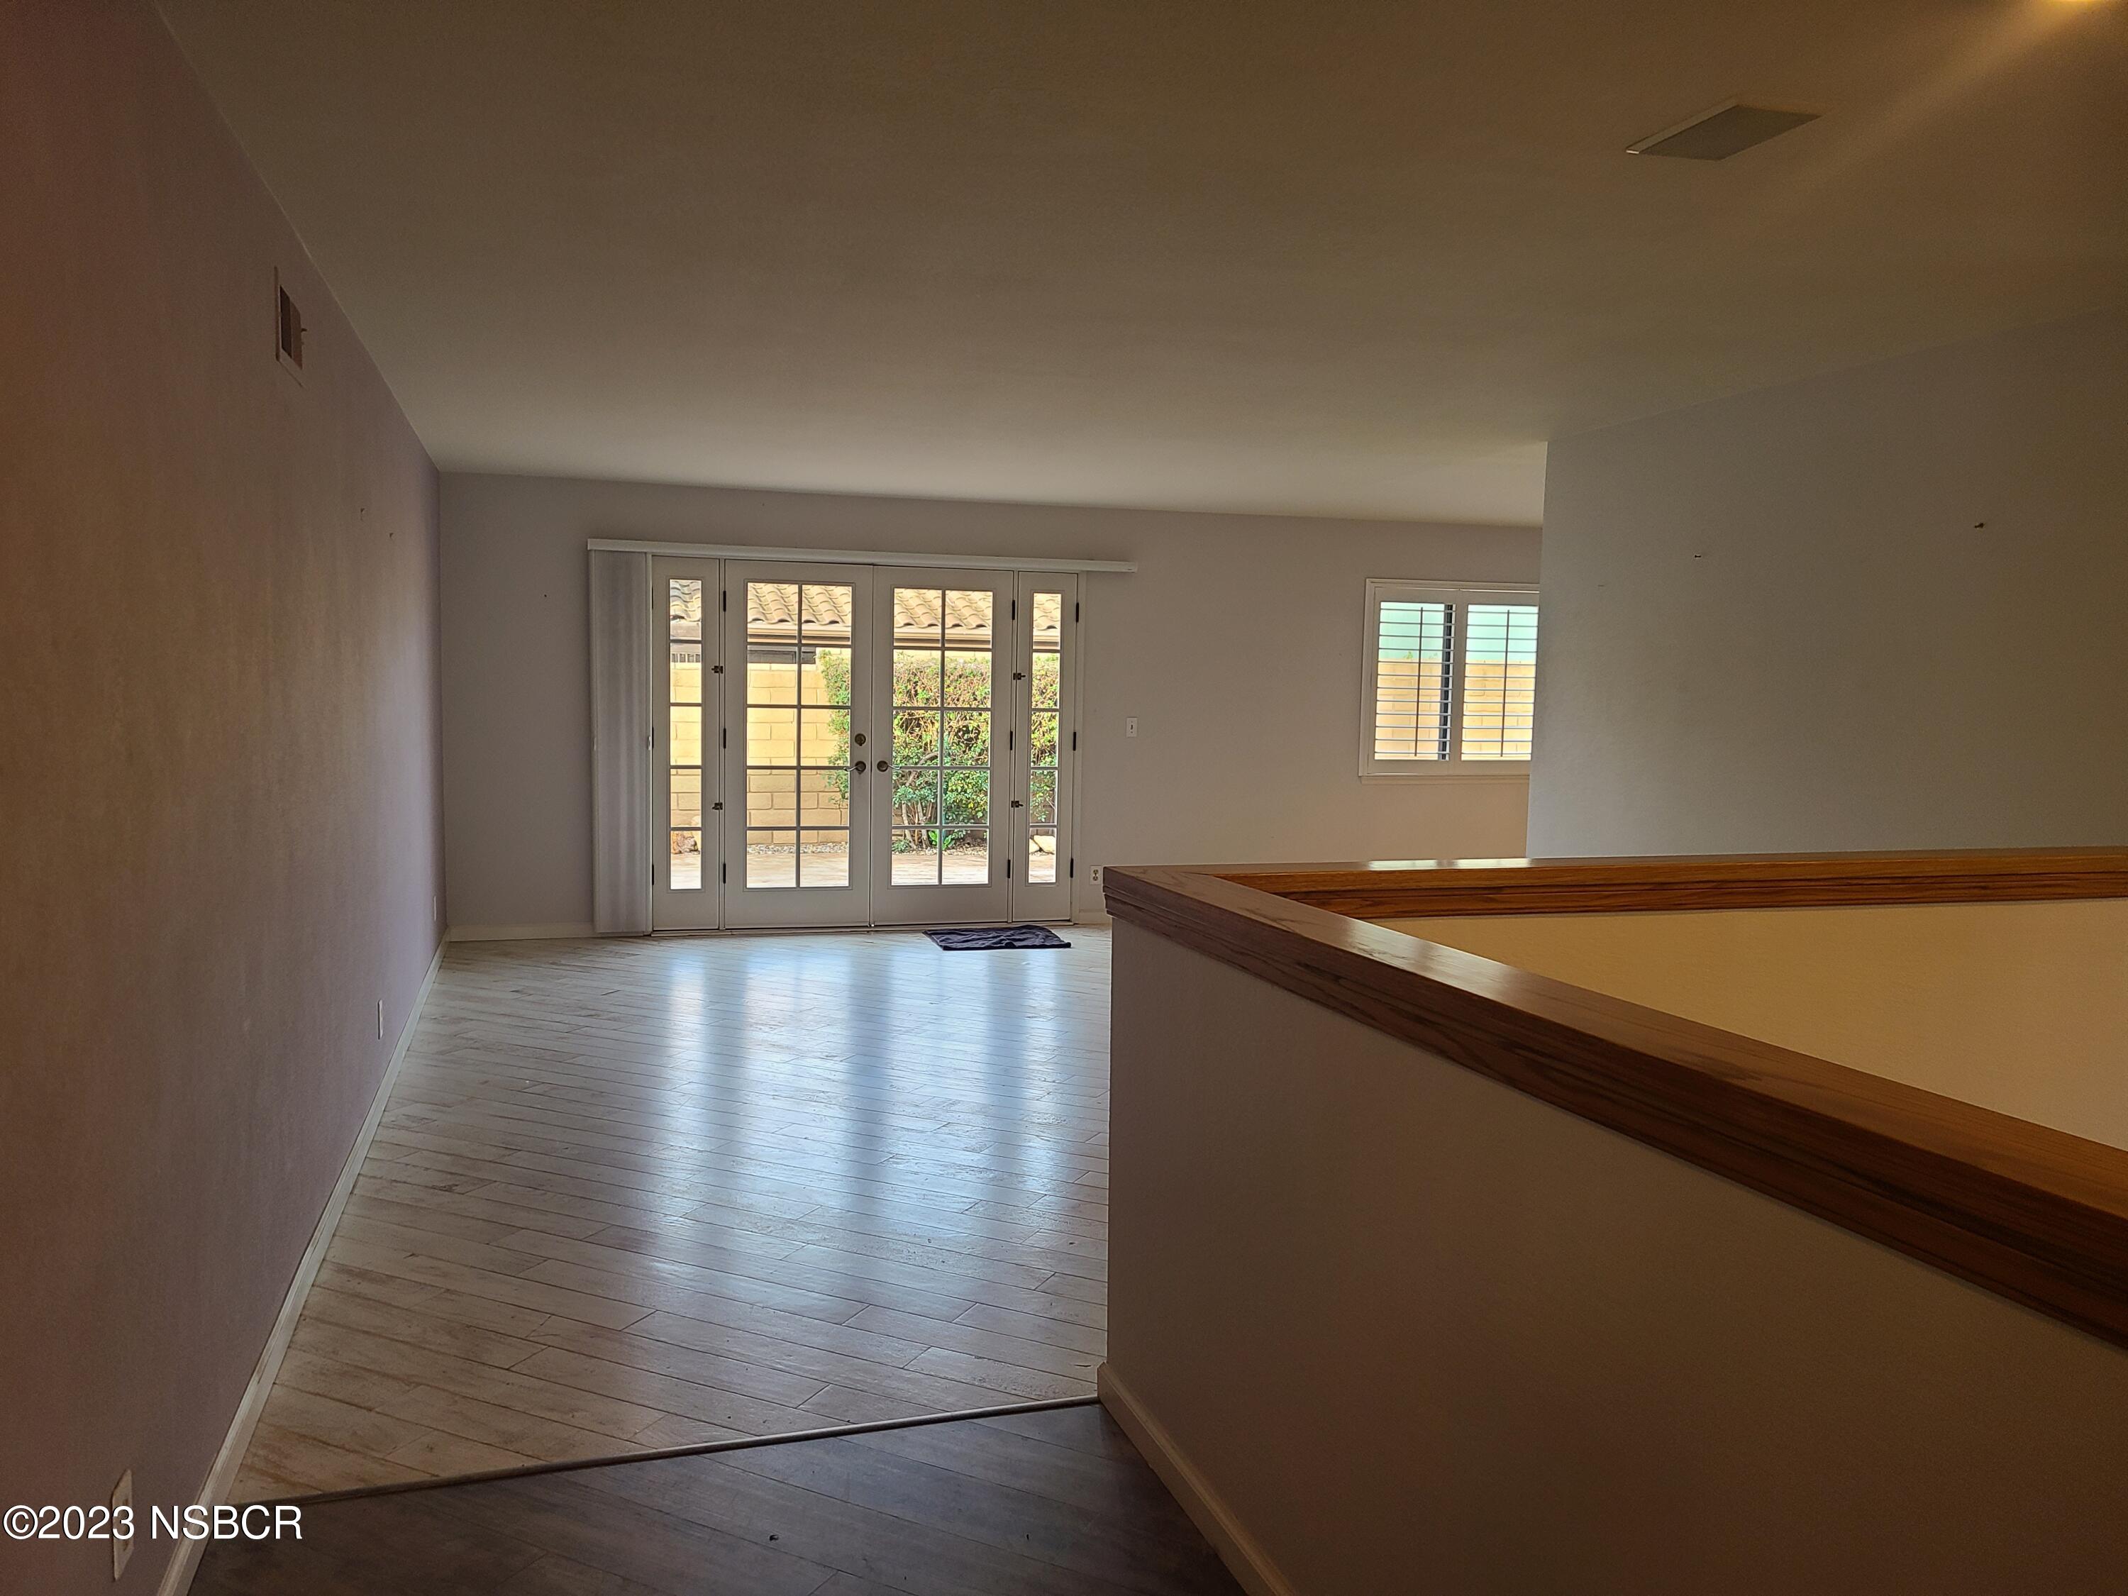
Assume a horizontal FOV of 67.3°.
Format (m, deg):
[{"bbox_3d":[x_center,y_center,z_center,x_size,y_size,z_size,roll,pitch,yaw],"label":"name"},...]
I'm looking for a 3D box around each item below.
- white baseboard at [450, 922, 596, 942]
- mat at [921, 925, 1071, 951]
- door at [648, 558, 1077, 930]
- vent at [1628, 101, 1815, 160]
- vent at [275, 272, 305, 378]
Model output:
[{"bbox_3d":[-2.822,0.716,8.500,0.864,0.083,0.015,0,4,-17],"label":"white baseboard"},{"bbox_3d":[-0.384,0.764,8.746,0.667,0.025,0.588,0,4,-17],"label":"mat"},{"bbox_3d":[-1.087,-0.292,9.012,2.425,2.042,0.100,0,4,-17],"label":"door"},{"bbox_3d":[1.179,-1.188,2.854,0.204,0.020,0.297,0,4,-17],"label":"vent"},{"bbox_3d":[-1.737,-1.045,3.594,0.020,0.195,0.402,0,4,-17],"label":"vent"}]

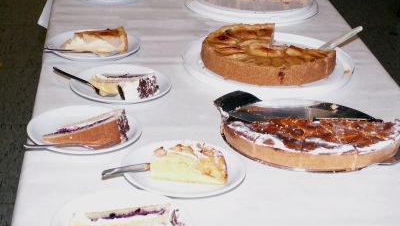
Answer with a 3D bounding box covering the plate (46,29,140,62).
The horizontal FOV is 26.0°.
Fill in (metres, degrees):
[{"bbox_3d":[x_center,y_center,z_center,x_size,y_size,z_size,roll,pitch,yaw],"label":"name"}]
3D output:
[{"bbox_3d":[-0.224,-0.137,1.816,0.191,0.021,0.191,4,24,-2],"label":"plate"}]

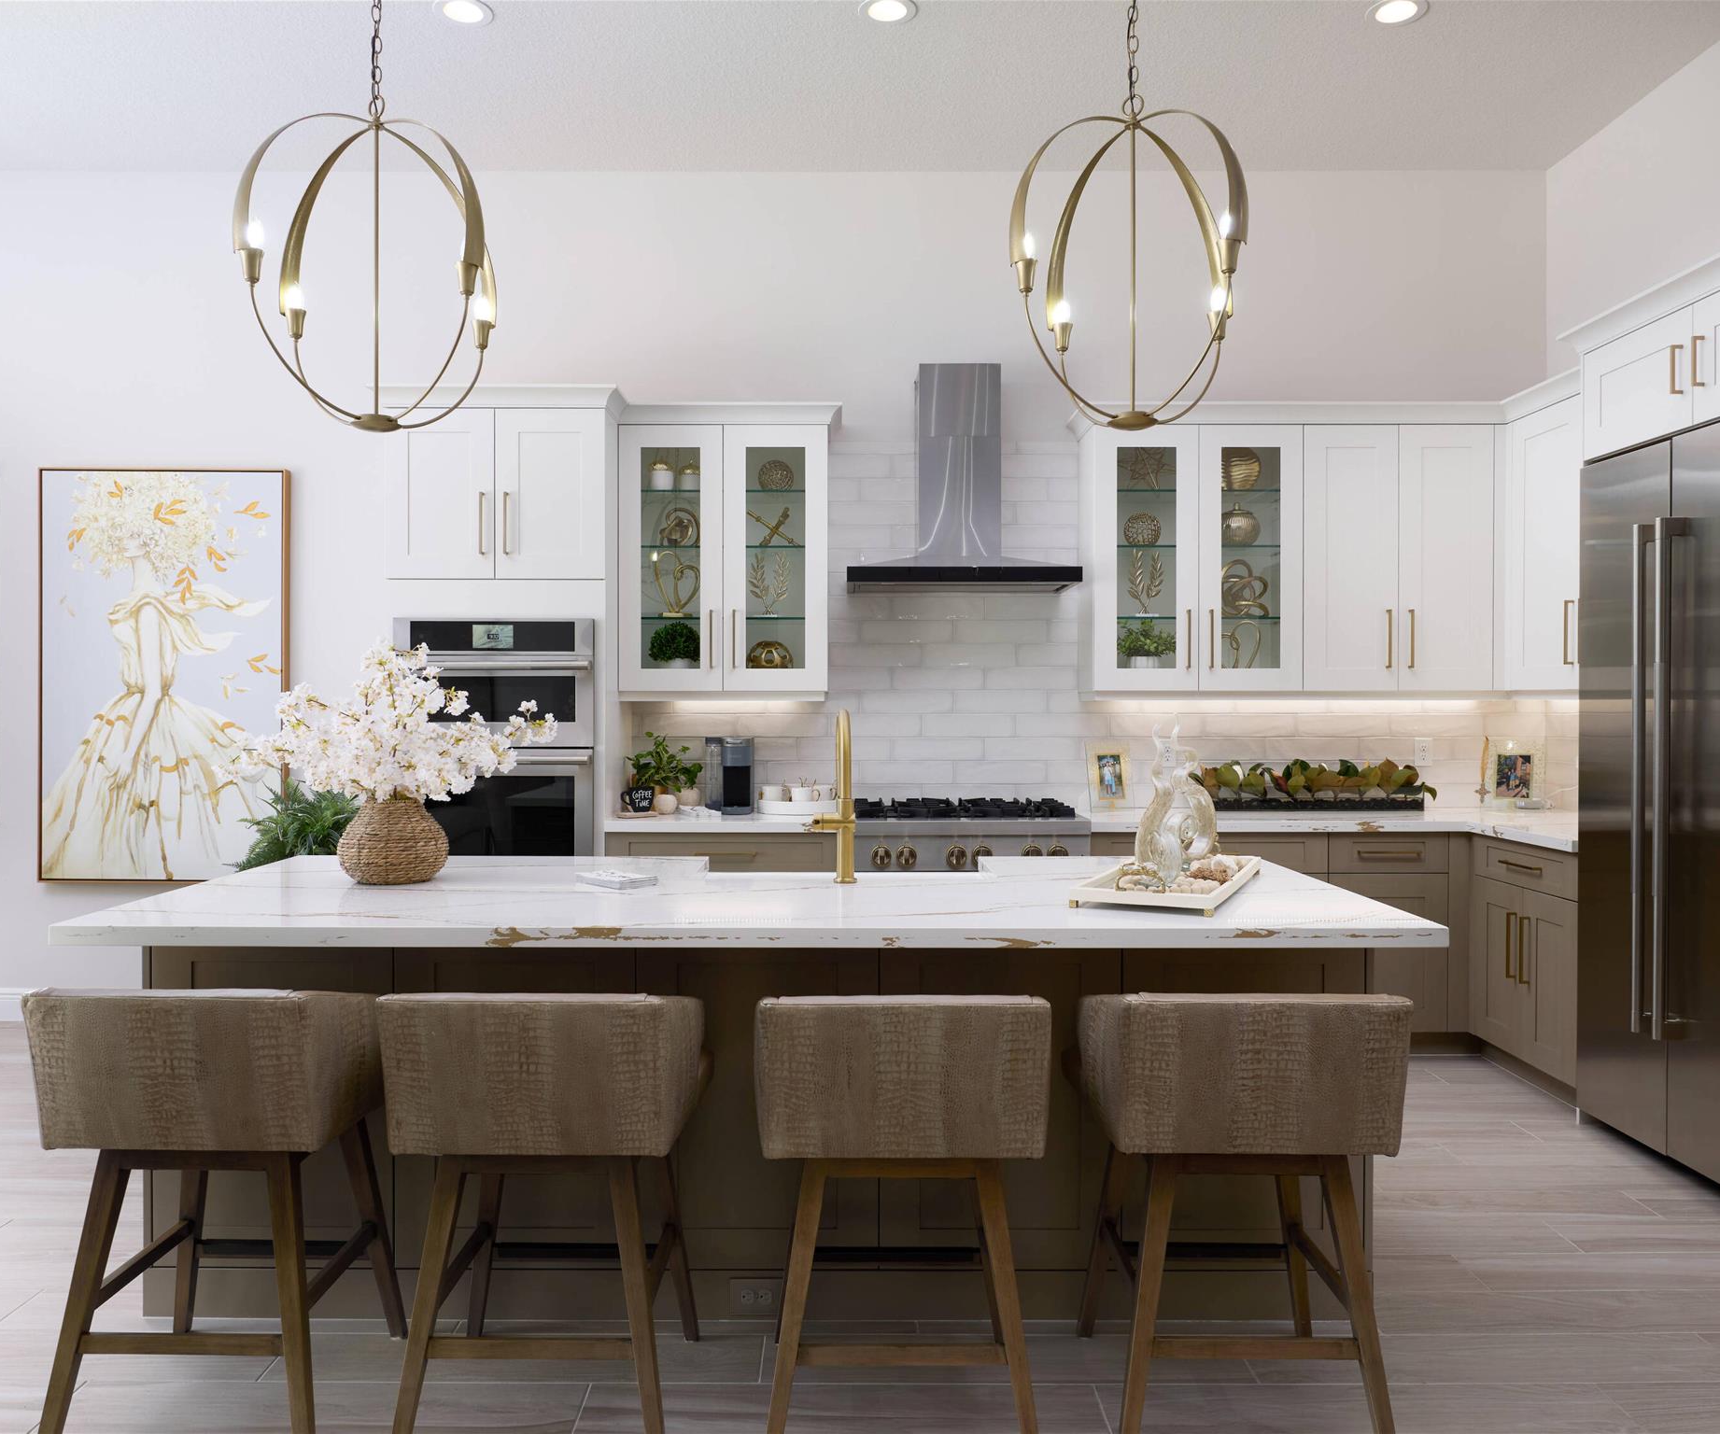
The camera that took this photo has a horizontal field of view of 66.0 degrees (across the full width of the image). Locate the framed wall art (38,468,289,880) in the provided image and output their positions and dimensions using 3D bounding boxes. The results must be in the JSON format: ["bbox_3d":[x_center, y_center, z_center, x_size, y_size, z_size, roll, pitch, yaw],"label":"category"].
[{"bbox_3d":[-2.955,-0.174,5.640,1.050,1.750,0.060,0,0,0],"label":"framed wall art"}]

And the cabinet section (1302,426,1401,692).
[{"bbox_3d":[1.961,-0.635,5.460,0.386,1.065,0.335,0,0,0],"label":"cabinet section"}]

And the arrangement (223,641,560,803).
[{"bbox_3d":[-1.165,0.017,3.344,0.776,0.405,0.600,0,1,-1],"label":"arrangement"}]

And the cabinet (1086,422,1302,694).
[{"bbox_3d":[1.363,-0.635,5.490,0.845,1.085,0.360,0,0,0],"label":"cabinet"}]

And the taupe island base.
[{"bbox_3d":[-0.228,0.872,3.251,2.787,0.914,1.210,0,1,-1],"label":"taupe island base"}]

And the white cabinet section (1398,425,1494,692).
[{"bbox_3d":[2.341,-0.635,5.460,0.383,1.065,0.335,0,0,0],"label":"white cabinet section"}]

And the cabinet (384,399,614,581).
[{"bbox_3d":[-1.386,-0.857,5.303,0.844,0.671,0.600,0,1,-1],"label":"cabinet"}]

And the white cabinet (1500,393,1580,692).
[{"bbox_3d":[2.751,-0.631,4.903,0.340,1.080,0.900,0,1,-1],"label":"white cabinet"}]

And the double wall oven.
[{"bbox_3d":[-1.387,0.167,5.253,0.764,1.084,0.580,0,1,-1],"label":"double wall oven"}]

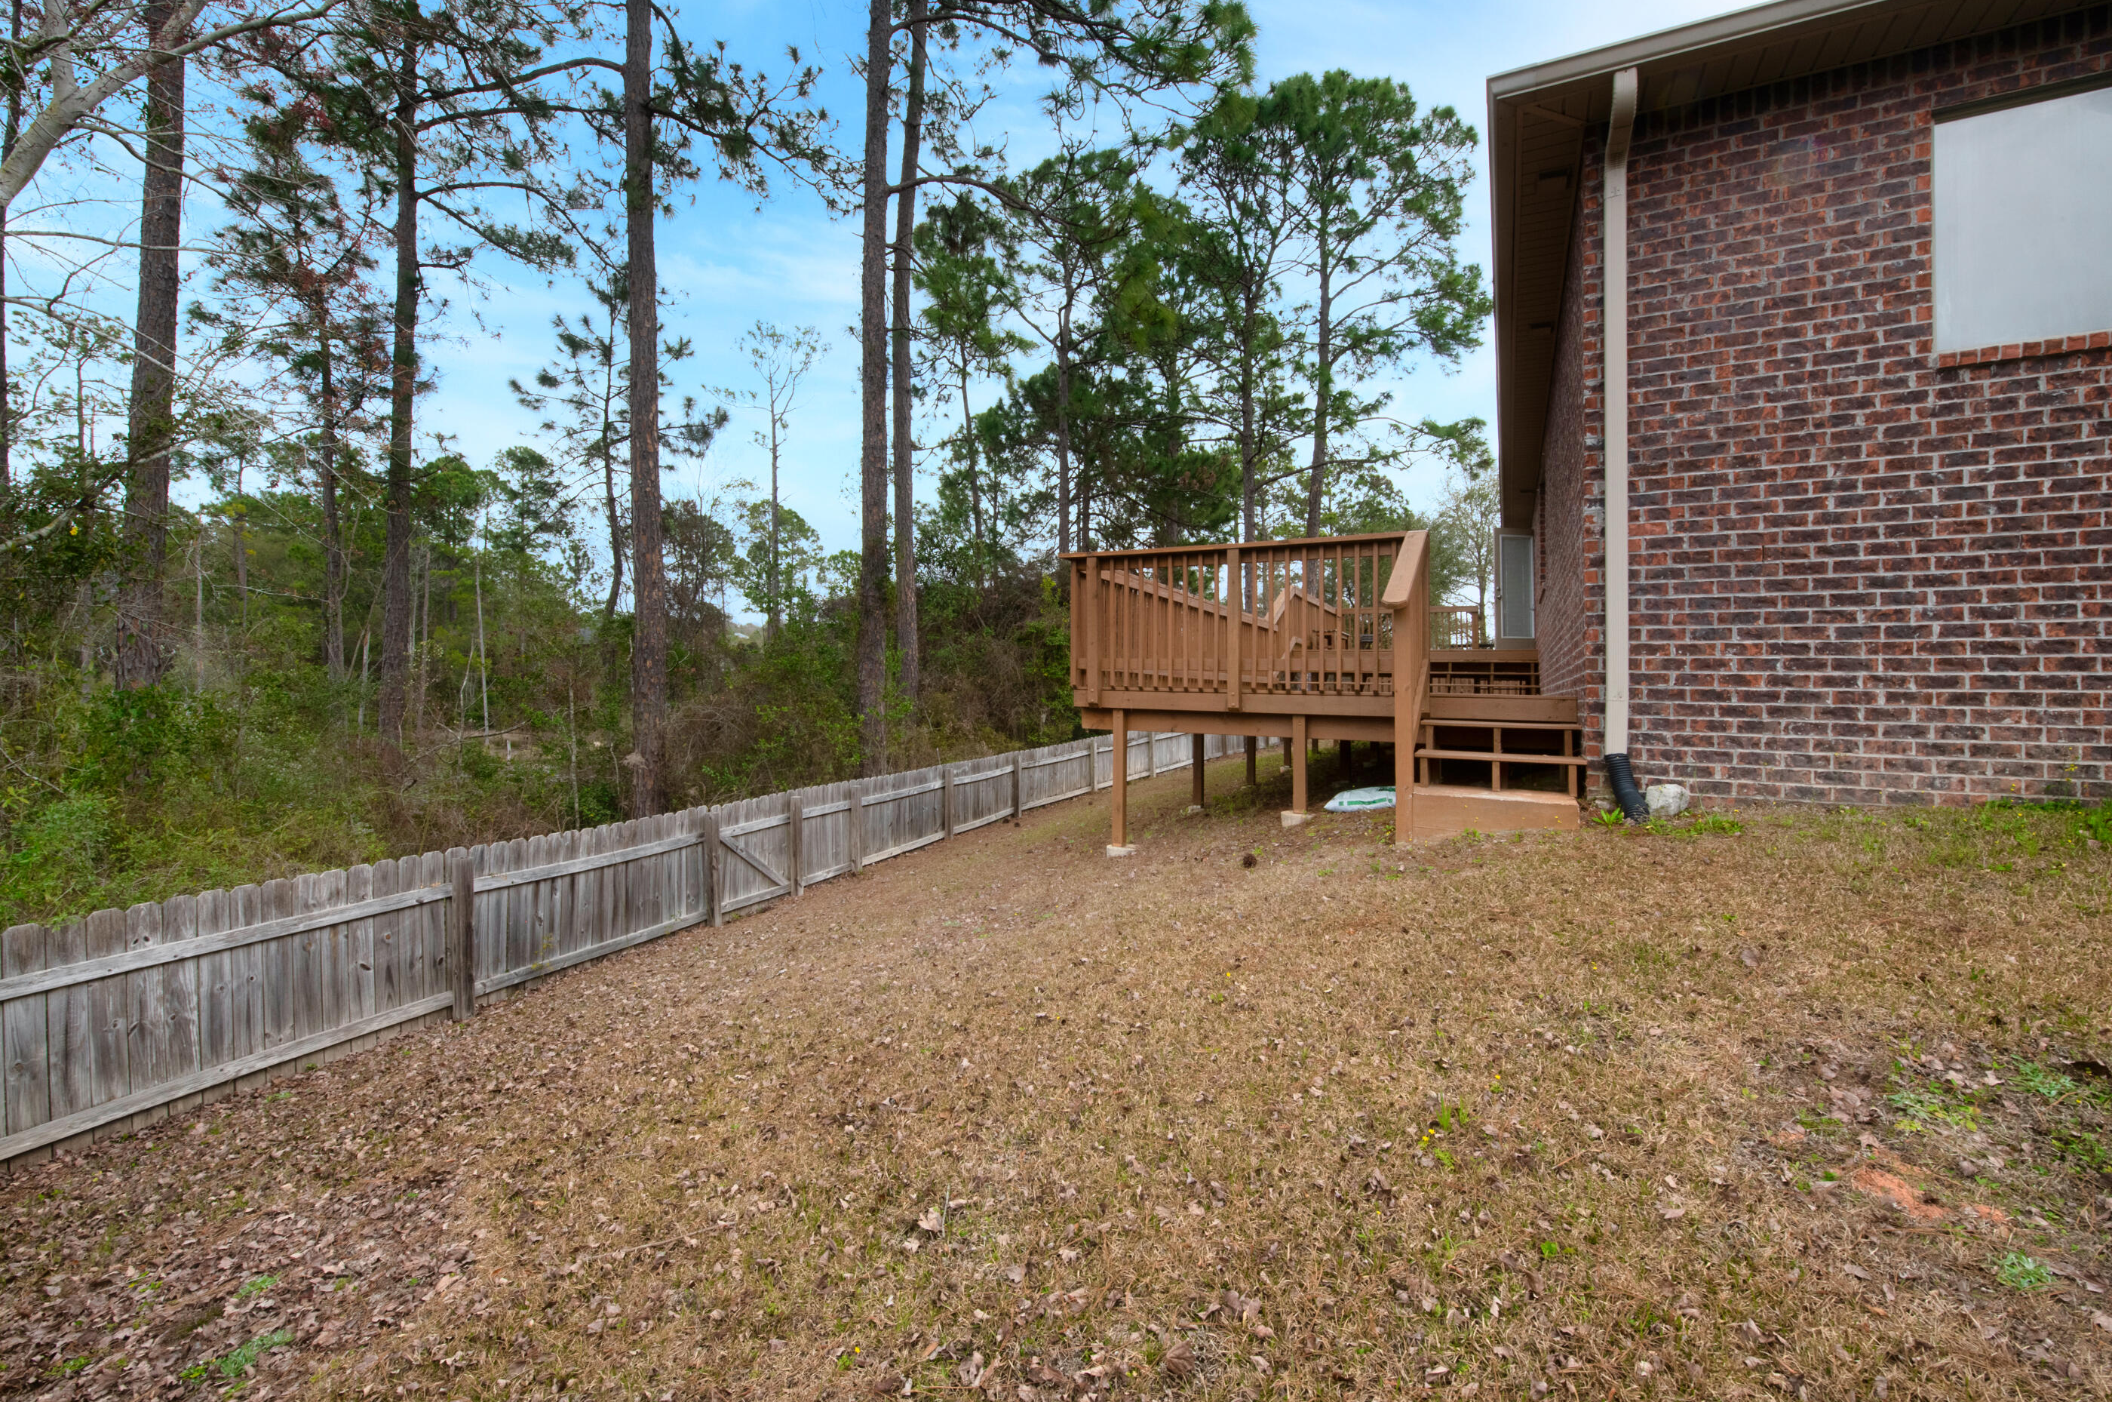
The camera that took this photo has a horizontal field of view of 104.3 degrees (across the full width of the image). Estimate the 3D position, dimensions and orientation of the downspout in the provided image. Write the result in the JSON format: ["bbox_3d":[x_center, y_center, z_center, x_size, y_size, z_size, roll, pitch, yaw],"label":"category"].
[{"bbox_3d":[3.227,-1.365,4.613,0.180,4.110,0.450,0,0,27],"label":"downspout"}]

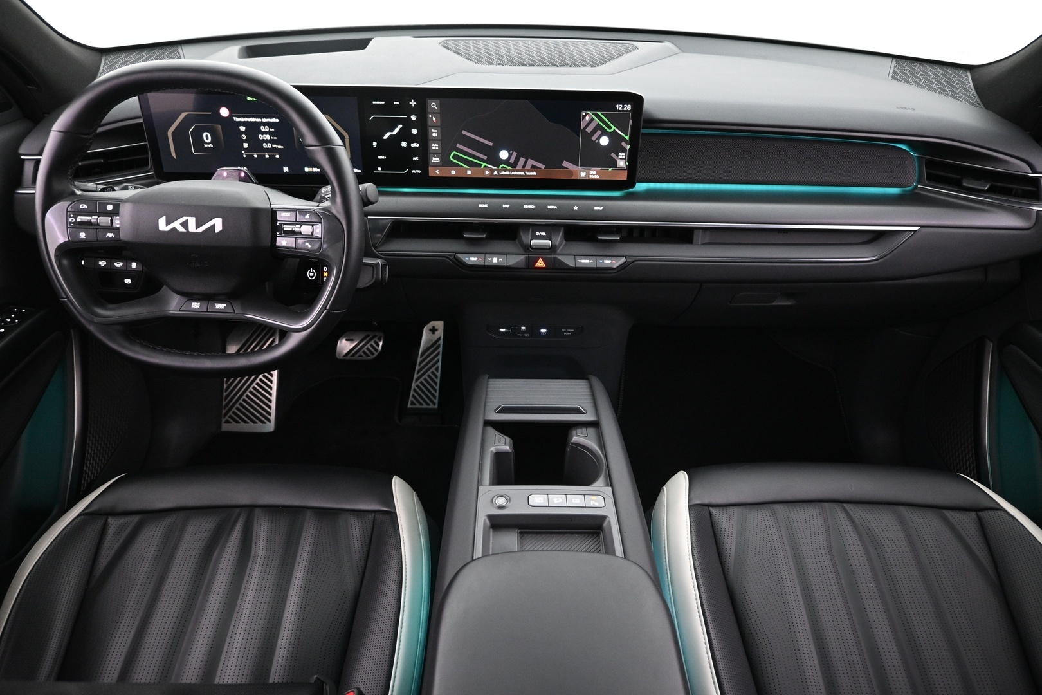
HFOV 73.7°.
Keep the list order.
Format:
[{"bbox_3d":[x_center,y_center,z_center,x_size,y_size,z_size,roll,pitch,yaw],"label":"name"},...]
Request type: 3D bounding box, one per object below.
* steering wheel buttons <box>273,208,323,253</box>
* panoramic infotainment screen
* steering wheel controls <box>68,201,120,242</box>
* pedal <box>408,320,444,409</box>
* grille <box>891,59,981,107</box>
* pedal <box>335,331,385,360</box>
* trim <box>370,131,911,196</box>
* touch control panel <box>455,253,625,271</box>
[{"bbox_3d":[-0.260,-0.136,0.808,0.061,0.051,0.020,3,10,-1],"label":"steering wheel buttons"},{"bbox_3d":[-0.183,-0.306,1.013,0.710,0.142,0.030,1,26,-1],"label":"panoramic infotainment screen"},{"bbox_3d":[-0.497,-0.147,0.808,0.064,0.050,0.020,3,10,-1],"label":"steering wheel controls"},{"bbox_3d":[-0.194,0.035,1.462,0.064,0.185,0.028,4,-8,0],"label":"pedal"},{"bbox_3d":[0.685,-0.440,1.160,0.140,0.030,0.150,18,39,12],"label":"grille"},{"bbox_3d":[-0.330,-0.005,1.420,0.097,0.059,0.025,1,0,-1],"label":"pedal"},{"bbox_3d":[0.193,-0.276,1.044,0.800,0.095,0.040,1,25,-1],"label":"trim"},{"bbox_3d":[0.030,-0.130,1.055,0.258,0.027,0.022,1,11,-1],"label":"touch control panel"}]

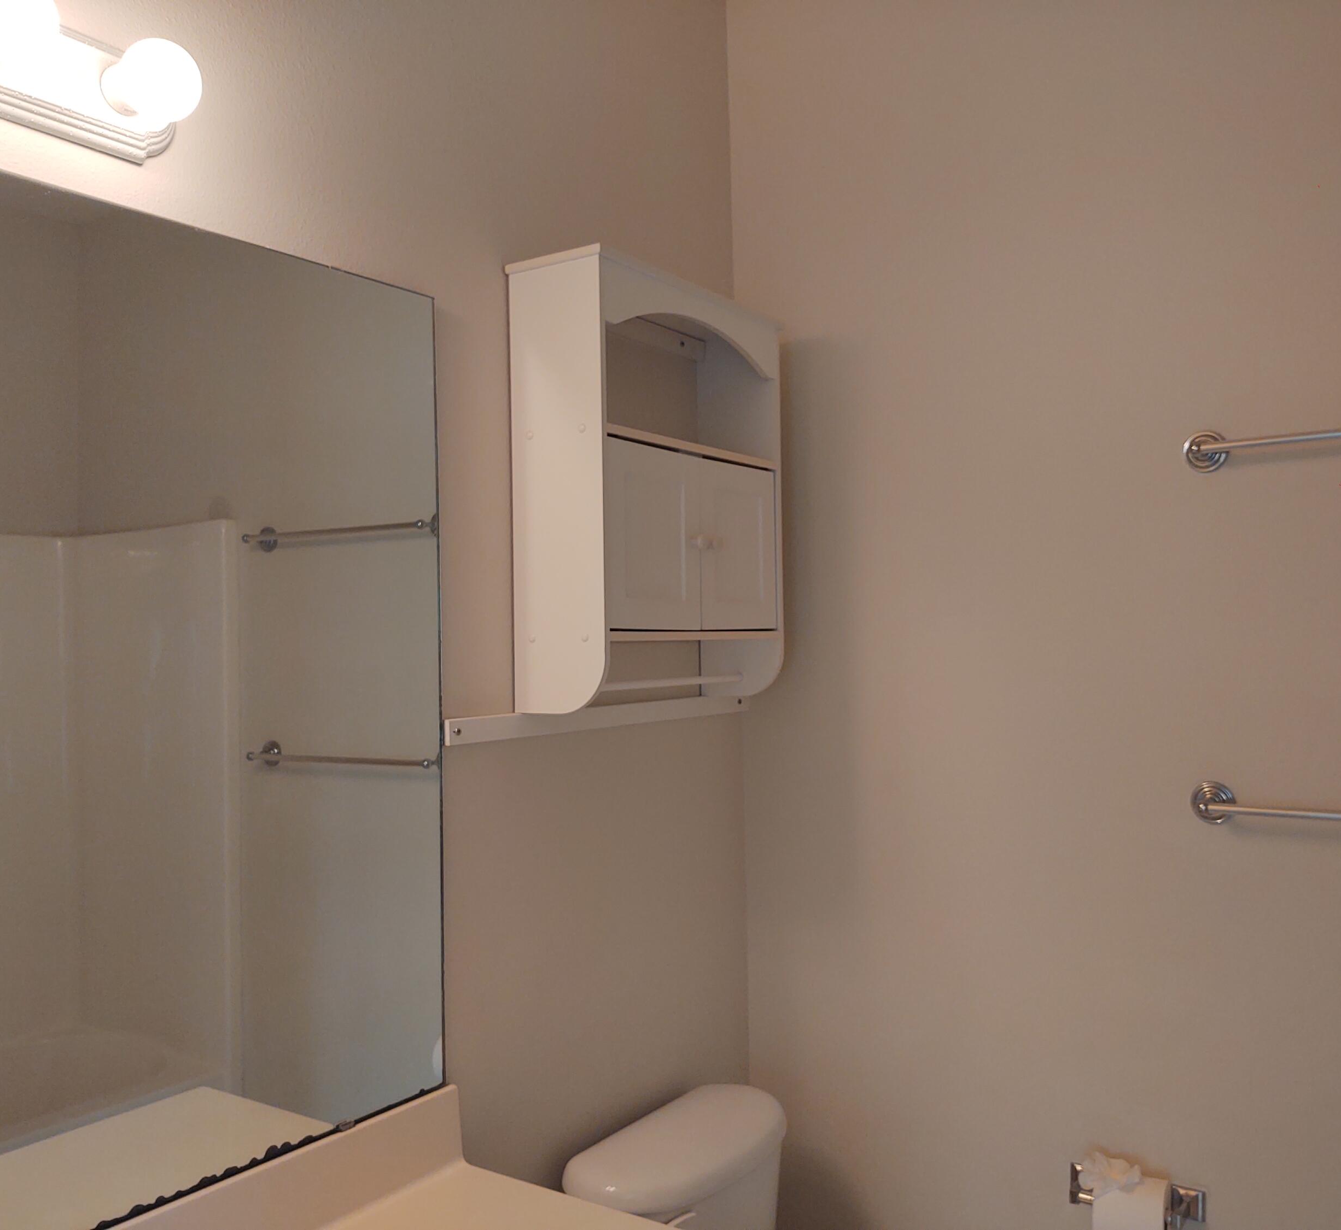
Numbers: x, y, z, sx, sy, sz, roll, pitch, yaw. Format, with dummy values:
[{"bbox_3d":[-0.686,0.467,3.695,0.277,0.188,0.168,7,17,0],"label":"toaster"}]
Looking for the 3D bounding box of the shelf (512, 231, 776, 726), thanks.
[{"bbox_3d":[-0.017,-0.183,2.022,0.176,0.650,0.518,-2,-2,34],"label":"shelf"}]

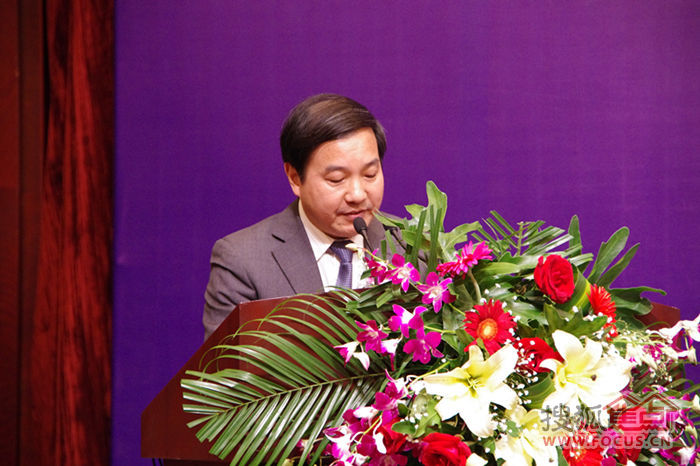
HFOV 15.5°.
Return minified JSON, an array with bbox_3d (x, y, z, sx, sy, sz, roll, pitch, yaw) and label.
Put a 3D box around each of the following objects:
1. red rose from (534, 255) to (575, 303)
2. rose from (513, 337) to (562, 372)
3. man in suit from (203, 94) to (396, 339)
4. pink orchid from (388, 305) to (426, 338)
[{"bbox_3d":[0.315,0.070,3.950,0.062,0.073,0.060,1,-4,-25],"label":"red rose"},{"bbox_3d":[0.284,0.186,3.860,0.070,0.062,0.056,0,-3,0],"label":"rose"},{"bbox_3d":[-0.052,0.584,4.434,0.500,1.650,0.360,1,-4,-25],"label":"man in suit"},{"bbox_3d":[0.087,0.135,3.900,0.056,0.052,0.035,0,-3,-8],"label":"pink orchid"}]

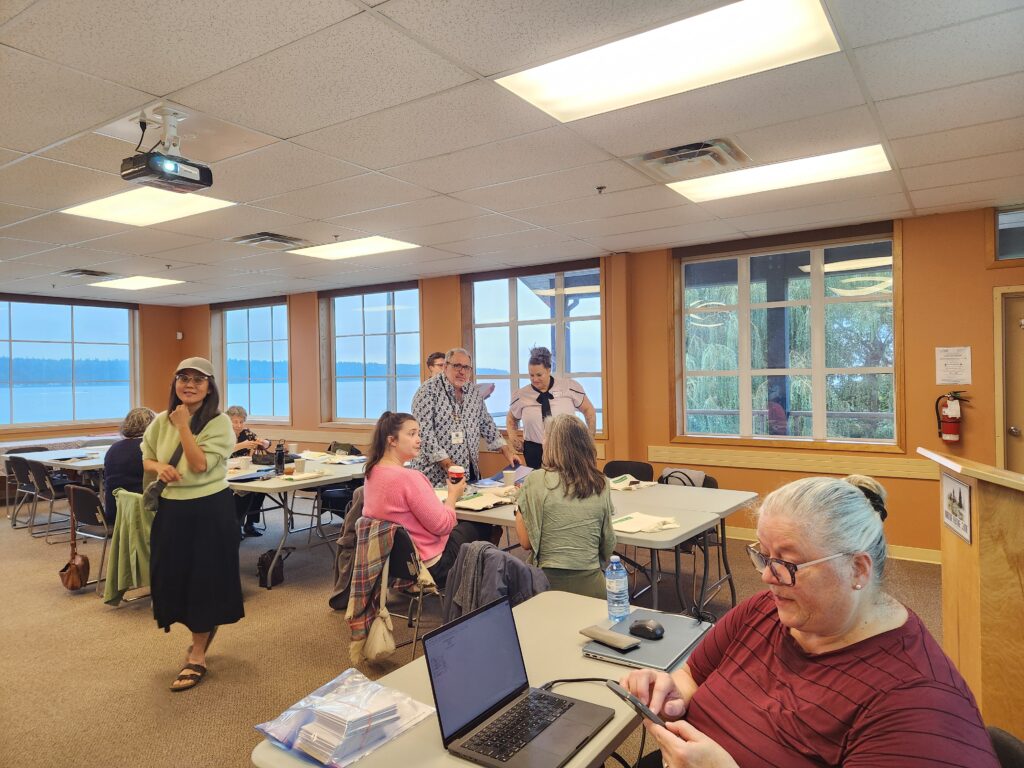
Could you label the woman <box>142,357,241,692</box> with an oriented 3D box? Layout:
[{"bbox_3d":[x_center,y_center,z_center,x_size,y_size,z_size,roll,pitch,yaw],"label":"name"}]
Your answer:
[{"bbox_3d":[-1.570,0.652,3.340,0.460,1.570,0.380,-1,1,-13],"label":"woman"}]

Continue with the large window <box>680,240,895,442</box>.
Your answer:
[{"bbox_3d":[2.301,-0.337,5.870,1.770,1.650,0.100,0,1,34],"label":"large window"}]

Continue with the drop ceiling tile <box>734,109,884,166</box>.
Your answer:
[{"bbox_3d":[1.500,-1.250,3.426,0.600,0.020,0.600,-1,1,34],"label":"drop ceiling tile"}]

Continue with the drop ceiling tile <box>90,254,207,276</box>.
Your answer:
[{"bbox_3d":[-3.833,-1.201,6.970,1.210,0.020,0.610,0,1,34],"label":"drop ceiling tile"}]

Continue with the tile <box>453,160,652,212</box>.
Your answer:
[{"bbox_3d":[0.239,-1.237,4.281,1.210,0.020,0.600,-1,1,34],"label":"tile"}]

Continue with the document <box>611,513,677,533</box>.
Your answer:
[{"bbox_3d":[0.620,0.676,3.378,0.380,0.030,0.340,-2,1,-40],"label":"document"}]

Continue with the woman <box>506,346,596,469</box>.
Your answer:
[{"bbox_3d":[0.290,0.558,5.020,0.620,1.670,0.360,-1,1,6],"label":"woman"}]

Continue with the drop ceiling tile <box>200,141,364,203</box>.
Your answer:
[{"bbox_3d":[-1.454,-1.198,3.921,1.205,0.020,0.600,0,1,34],"label":"drop ceiling tile"}]

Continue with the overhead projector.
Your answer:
[{"bbox_3d":[-1.515,-0.930,2.970,0.220,0.100,0.285,-1,1,34],"label":"overhead projector"}]

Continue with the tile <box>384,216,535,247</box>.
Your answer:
[{"bbox_3d":[-0.433,-1.232,5.439,1.205,0.020,0.600,0,1,34],"label":"tile"}]

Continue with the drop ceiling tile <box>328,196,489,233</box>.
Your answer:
[{"bbox_3d":[-0.773,-1.221,4.933,1.205,0.020,0.600,0,1,34],"label":"drop ceiling tile"}]

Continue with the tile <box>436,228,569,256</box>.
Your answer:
[{"bbox_3d":[-0.086,-1.246,5.974,1.210,0.020,0.600,-1,1,34],"label":"tile"}]

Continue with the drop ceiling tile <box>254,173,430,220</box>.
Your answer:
[{"bbox_3d":[-1.121,-1.212,4.435,1.210,0.020,0.610,0,1,34],"label":"drop ceiling tile"}]

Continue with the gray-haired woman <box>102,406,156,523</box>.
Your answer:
[{"bbox_3d":[-2.620,0.800,4.920,0.500,1.280,0.680,-1,1,25],"label":"gray-haired woman"}]

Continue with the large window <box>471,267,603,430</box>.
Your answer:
[{"bbox_3d":[0.219,-0.344,7.322,1.620,1.650,0.100,0,1,34],"label":"large window"}]

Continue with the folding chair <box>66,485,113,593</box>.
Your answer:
[{"bbox_3d":[-2.813,1.068,4.854,0.470,0.800,0.540,0,1,34],"label":"folding chair"}]

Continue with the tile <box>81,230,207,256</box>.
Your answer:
[{"bbox_3d":[-3.155,-1.197,5.783,1.210,0.020,0.610,0,1,34],"label":"tile"}]

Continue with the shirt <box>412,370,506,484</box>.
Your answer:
[{"bbox_3d":[-0.366,0.325,4.650,0.620,0.800,0.420,-1,1,-23],"label":"shirt"}]

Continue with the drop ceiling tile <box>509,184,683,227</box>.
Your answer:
[{"bbox_3d":[0.580,-1.238,4.758,1.205,0.020,0.600,0,1,34],"label":"drop ceiling tile"}]

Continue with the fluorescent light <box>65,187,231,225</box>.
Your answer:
[{"bbox_3d":[-2.466,-1.204,4.602,1.200,0.050,0.600,0,1,34],"label":"fluorescent light"}]

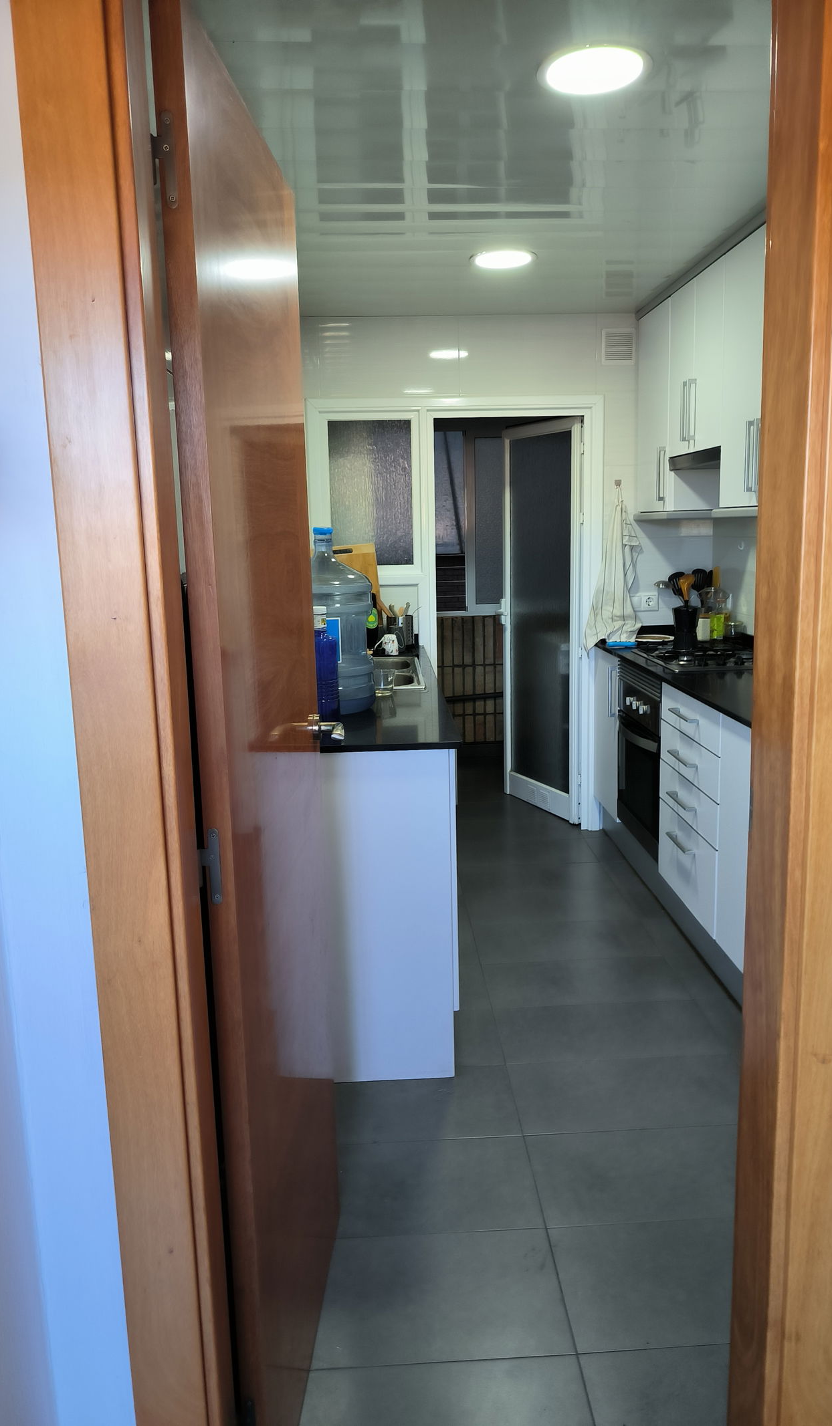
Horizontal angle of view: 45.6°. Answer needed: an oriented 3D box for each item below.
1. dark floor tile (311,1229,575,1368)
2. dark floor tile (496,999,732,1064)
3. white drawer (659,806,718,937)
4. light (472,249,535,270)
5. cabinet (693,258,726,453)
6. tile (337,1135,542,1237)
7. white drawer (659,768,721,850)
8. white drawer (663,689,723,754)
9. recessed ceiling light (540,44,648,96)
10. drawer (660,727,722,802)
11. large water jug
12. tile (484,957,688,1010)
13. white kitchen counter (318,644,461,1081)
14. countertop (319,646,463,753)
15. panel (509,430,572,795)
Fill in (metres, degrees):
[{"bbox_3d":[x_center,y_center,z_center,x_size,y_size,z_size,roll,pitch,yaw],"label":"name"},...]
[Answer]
[{"bbox_3d":[-0.030,1.081,1.828,0.600,0.010,0.308,-2,11,-2],"label":"dark floor tile"},{"bbox_3d":[0.522,0.878,2.716,0.598,0.010,0.304,-2,10,-2],"label":"dark floor tile"},{"bbox_3d":[1.110,0.477,3.230,0.467,0.275,0.588,-2,11,-2],"label":"white drawer"},{"bbox_3d":[0.297,-1.551,3.367,0.224,0.030,0.224,-2,10,-2],"label":"light"},{"bbox_3d":[1.176,-1.224,3.418,0.350,0.598,0.290,-2,10,-2],"label":"cabinet"},{"bbox_3d":[-0.044,1.025,2.131,0.600,0.010,0.308,-2,11,-2],"label":"tile"},{"bbox_3d":[1.105,0.273,3.193,0.467,0.139,0.585,-2,11,-2],"label":"white drawer"},{"bbox_3d":[1.096,0.006,3.163,0.510,0.131,0.595,-2,10,-2],"label":"white drawer"},{"bbox_3d":[0.355,-1.301,1.996,0.224,0.030,0.224,-2,10,-2],"label":"recessed ceiling light"},{"bbox_3d":[1.102,0.136,3.167,0.467,0.141,0.585,-2,11,-2],"label":"drawer"},{"bbox_3d":[-0.252,-0.264,2.815,0.270,0.507,0.270,-2,10,-2],"label":"large water jug"},{"bbox_3d":[0.509,0.824,3.015,0.598,0.010,0.304,-2,10,-2],"label":"tile"},{"bbox_3d":[-0.241,0.318,3.456,0.630,0.865,2.120,-2,10,-2],"label":"white kitchen counter"},{"bbox_3d":[-0.236,-0.097,3.352,0.600,0.025,2.040,-2,11,-2],"label":"countertop"},{"bbox_3d":[0.586,-0.468,4.732,0.015,1.664,0.538,-6,12,-25],"label":"panel"}]

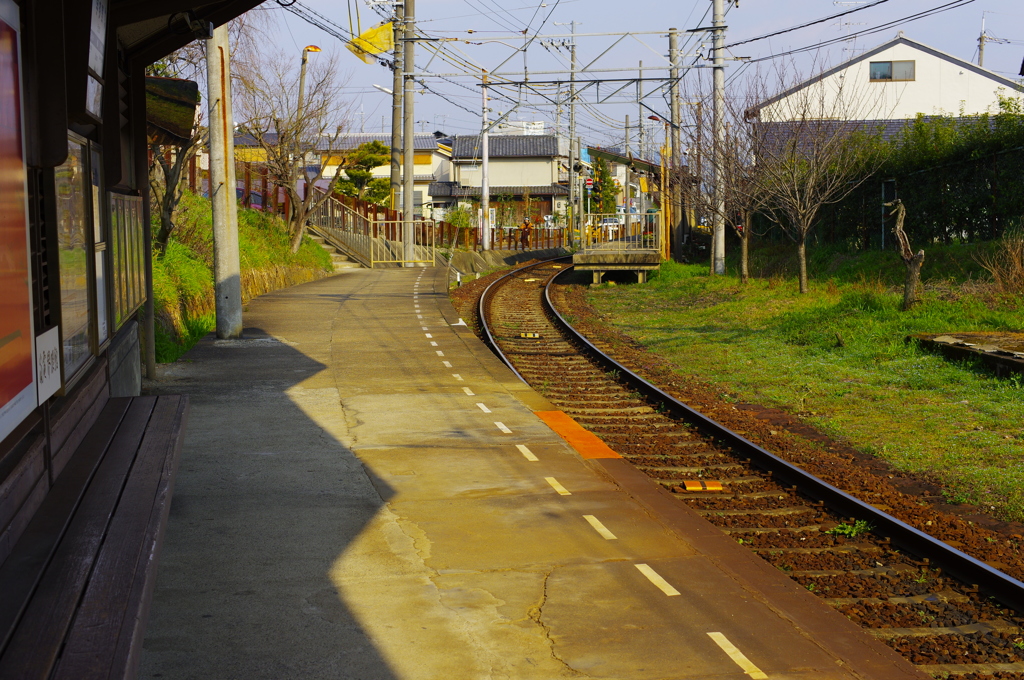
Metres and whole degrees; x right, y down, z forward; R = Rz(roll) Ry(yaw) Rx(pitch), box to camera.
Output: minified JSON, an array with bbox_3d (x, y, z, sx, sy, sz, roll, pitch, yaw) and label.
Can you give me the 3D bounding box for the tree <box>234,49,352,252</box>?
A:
[{"bbox_3d":[-4.527,-3.916,30.608,2.450,4.200,2.300,0,5,0],"label":"tree"}]

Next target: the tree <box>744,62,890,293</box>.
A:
[{"bbox_3d":[5.647,-3.000,27.306,2.700,4.250,2.500,0,5,0],"label":"tree"}]

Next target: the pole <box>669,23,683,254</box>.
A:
[{"bbox_3d":[5.141,-6.156,46.162,0.320,7.400,0.320,-2,5,0],"label":"pole"}]

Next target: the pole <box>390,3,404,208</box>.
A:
[{"bbox_3d":[-3.576,-7.241,46.135,0.330,8.000,0.330,1,5,0],"label":"pole"}]

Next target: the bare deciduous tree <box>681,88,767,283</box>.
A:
[{"bbox_3d":[4.423,-3.179,30.318,1.950,4.000,1.900,0,5,0],"label":"bare deciduous tree"}]

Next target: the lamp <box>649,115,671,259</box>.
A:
[{"bbox_3d":[4.423,-4.586,44.299,0.680,4.400,0.280,0,5,6],"label":"lamp"}]

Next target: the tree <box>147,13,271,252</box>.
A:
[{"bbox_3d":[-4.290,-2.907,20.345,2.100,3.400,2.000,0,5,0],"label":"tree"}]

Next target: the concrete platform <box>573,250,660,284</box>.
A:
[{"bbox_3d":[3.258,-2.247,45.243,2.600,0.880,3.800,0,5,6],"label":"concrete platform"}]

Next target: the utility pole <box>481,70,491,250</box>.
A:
[{"bbox_3d":[-0.865,-5.876,48.231,0.260,5.900,0.260,0,5,0],"label":"utility pole"}]

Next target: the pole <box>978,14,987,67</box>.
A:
[{"bbox_3d":[20.879,-9.278,65.553,0.400,9.800,0.400,0,5,0],"label":"pole"}]

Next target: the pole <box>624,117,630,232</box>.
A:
[{"bbox_3d":[7.876,-11.329,101.617,0.260,8.400,0.260,0,5,0],"label":"pole"}]

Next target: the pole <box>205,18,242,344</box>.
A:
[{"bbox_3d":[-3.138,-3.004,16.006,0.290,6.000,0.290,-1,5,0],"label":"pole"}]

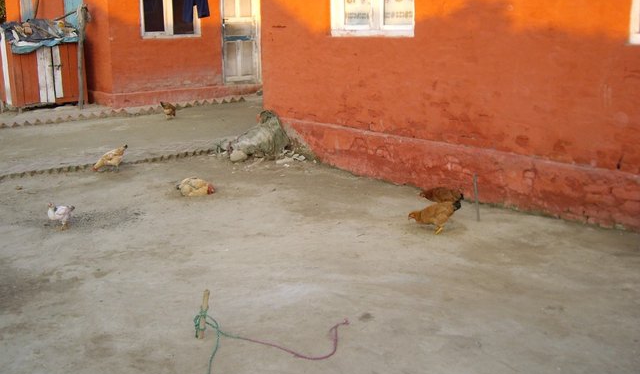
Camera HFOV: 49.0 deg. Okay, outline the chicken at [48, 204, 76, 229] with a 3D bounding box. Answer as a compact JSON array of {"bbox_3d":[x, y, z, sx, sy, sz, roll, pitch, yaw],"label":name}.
[{"bbox_3d":[-1.939,0.215,5.264,0.215,0.195,0.125,-5,14,-17],"label":"chicken"}]

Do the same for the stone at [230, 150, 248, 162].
[{"bbox_3d":[-0.896,-0.358,7.803,0.180,0.115,0.140,-1,13,0],"label":"stone"}]

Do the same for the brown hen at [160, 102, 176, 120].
[{"bbox_3d":[-2.340,-1.195,10.848,0.285,0.270,0.160,-12,17,-38],"label":"brown hen"}]

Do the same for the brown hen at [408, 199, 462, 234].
[{"bbox_3d":[0.821,0.212,5.019,0.370,0.250,0.155,-2,13,-6],"label":"brown hen"}]

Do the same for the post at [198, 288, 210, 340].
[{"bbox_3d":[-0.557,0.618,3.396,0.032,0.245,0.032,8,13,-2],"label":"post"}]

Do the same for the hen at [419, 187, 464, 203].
[{"bbox_3d":[0.946,0.116,5.452,0.365,0.235,0.155,0,13,3],"label":"hen"}]

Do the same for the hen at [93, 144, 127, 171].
[{"bbox_3d":[-2.181,-0.309,7.314,0.340,0.275,0.155,-1,13,0],"label":"hen"}]

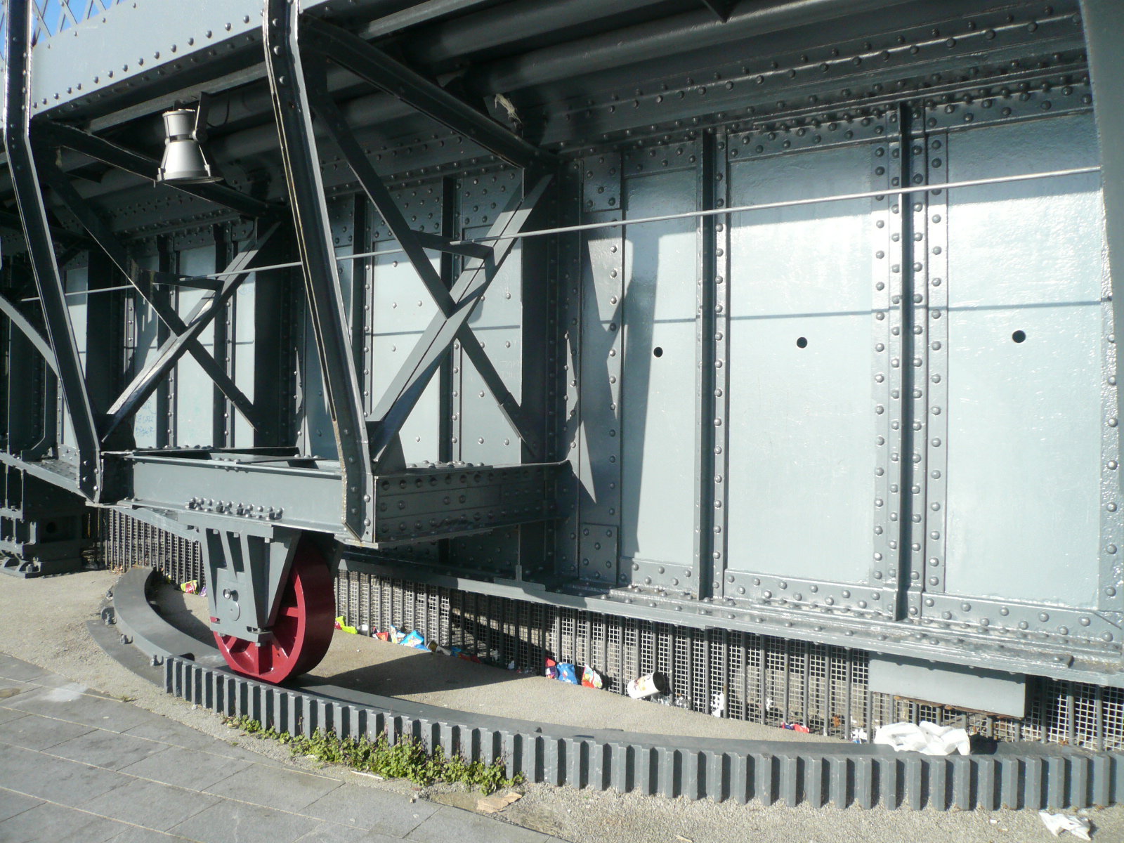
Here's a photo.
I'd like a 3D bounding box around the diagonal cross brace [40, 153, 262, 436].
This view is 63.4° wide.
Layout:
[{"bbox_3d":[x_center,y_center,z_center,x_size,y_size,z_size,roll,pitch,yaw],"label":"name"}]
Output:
[{"bbox_3d":[-2.211,-0.615,5.069,0.085,0.096,1.900,1,-44,34],"label":"diagonal cross brace"}]

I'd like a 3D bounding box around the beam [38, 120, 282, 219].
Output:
[{"bbox_3d":[-2.215,-1.382,5.150,0.107,0.110,1.481,1,-6,34],"label":"beam"}]

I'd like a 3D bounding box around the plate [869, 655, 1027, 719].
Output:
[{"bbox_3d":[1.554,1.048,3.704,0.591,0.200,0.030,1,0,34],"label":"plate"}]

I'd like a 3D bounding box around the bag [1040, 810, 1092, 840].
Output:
[{"bbox_3d":[1.894,1.504,3.412,0.175,0.045,0.150,1,0,12],"label":"bag"}]

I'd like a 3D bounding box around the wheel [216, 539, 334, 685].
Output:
[{"bbox_3d":[-1.462,0.917,4.557,0.767,0.767,0.179,1,0,36],"label":"wheel"}]

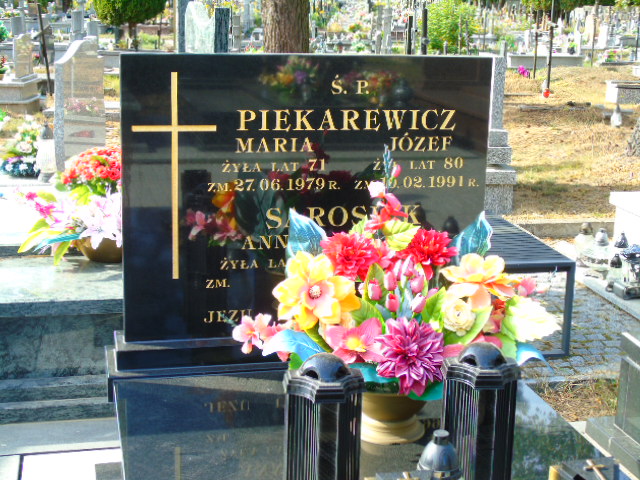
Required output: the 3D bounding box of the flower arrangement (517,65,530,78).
[{"bbox_3d":[4.280,-3.544,21.000,0.300,0.290,0.280,4,11,11],"label":"flower arrangement"}]

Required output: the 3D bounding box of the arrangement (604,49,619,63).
[{"bbox_3d":[7.007,-4.435,24.000,0.340,0.340,0.310,4,11,16],"label":"arrangement"}]

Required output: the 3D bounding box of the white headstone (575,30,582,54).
[{"bbox_3d":[7.068,-5.400,27.300,0.140,0.660,0.700,2,11,1],"label":"white headstone"}]

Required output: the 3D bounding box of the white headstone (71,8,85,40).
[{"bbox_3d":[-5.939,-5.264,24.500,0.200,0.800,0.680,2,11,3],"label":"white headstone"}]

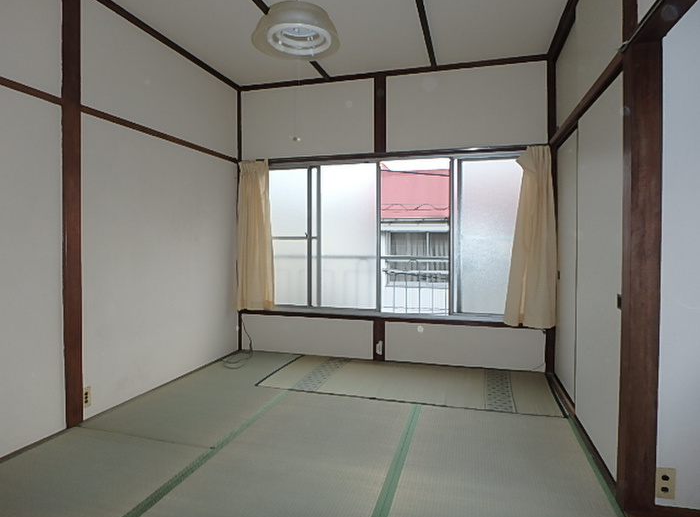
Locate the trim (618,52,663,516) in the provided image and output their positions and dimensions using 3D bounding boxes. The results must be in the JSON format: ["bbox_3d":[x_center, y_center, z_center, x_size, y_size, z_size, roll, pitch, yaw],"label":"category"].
[{"bbox_3d":[1.084,0.085,1.591,0.101,1.709,0.096,1,1,16],"label":"trim"}]

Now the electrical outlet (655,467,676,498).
[{"bbox_3d":[1.199,0.855,1.607,0.065,0.117,0.012,1,1,16],"label":"electrical outlet"}]

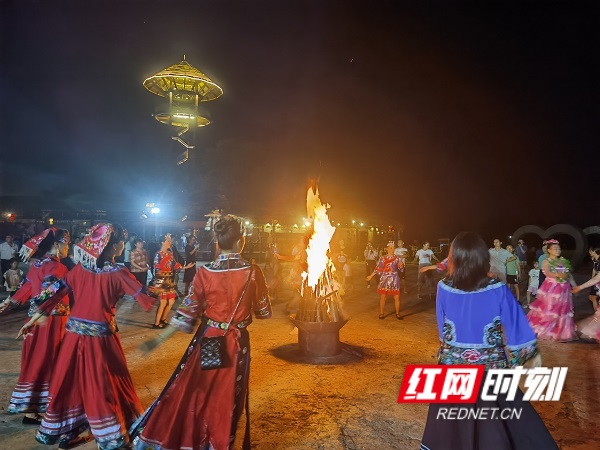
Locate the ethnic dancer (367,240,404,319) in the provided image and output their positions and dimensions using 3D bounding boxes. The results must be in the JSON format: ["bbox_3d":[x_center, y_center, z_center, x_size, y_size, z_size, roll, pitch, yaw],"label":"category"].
[{"bbox_3d":[1.736,1.127,9.500,0.750,1.600,0.400,0,-3,14],"label":"ethnic dancer"}]

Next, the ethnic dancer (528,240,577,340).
[{"bbox_3d":[4.165,1.068,7.750,0.720,1.630,0.560,1,-3,-12],"label":"ethnic dancer"}]

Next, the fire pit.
[{"bbox_3d":[0.279,0.659,6.700,0.830,2.350,0.830,0,-3,0],"label":"fire pit"}]

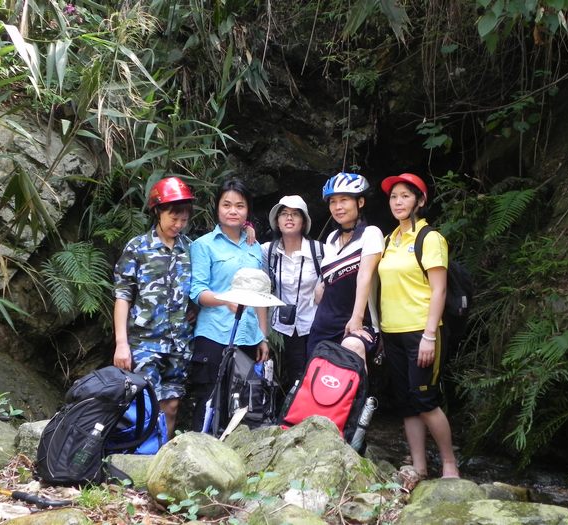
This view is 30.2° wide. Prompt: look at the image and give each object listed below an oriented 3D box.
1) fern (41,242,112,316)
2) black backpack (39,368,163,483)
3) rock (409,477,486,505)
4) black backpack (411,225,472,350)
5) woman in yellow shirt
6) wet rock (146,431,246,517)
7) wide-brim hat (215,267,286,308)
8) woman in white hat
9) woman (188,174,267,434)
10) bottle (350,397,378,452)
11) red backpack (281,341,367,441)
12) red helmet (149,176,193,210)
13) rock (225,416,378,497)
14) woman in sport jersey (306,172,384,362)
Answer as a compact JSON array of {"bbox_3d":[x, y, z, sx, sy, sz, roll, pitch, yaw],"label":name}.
[{"bbox_3d":[-1.204,0.104,6.100,0.440,0.440,0.360,0,4,0],"label":"fern"},{"bbox_3d":[-0.834,0.750,4.750,0.380,0.570,0.330,23,3,-13],"label":"black backpack"},{"bbox_3d":[0.801,1.122,5.150,0.390,0.180,0.330,0,4,0],"label":"rock"},{"bbox_3d":[0.824,0.135,5.680,0.320,0.540,0.260,2,4,38],"label":"black backpack"},{"bbox_3d":[0.693,0.345,5.420,0.460,1.600,0.340,3,5,36],"label":"woman in yellow shirt"},{"bbox_3d":[-0.374,0.903,4.500,0.430,0.370,0.400,0,3,0],"label":"wet rock"},{"bbox_3d":[-0.168,0.118,4.980,0.330,0.150,0.340,7,10,-1],"label":"wide-brim hat"},{"bbox_3d":[0.048,0.403,6.005,0.480,1.580,0.320,0,4,5],"label":"woman in white hat"},{"bbox_3d":[-0.262,0.370,5.291,0.450,1.580,0.340,-1,3,-22],"label":"woman"},{"bbox_3d":[0.370,0.744,4.830,0.060,0.260,0.060,13,-12,15],"label":"bottle"},{"bbox_3d":[0.181,0.597,4.830,0.330,0.490,0.220,14,-14,15],"label":"red backpack"},{"bbox_3d":[-0.556,-0.346,5.200,0.210,0.160,0.260,-2,4,-38],"label":"red helmet"},{"bbox_3d":[0.081,0.899,4.850,0.700,0.390,0.550,0,4,0],"label":"rock"},{"bbox_3d":[0.289,0.354,5.242,0.470,1.600,0.480,2,4,33],"label":"woman in sport jersey"}]

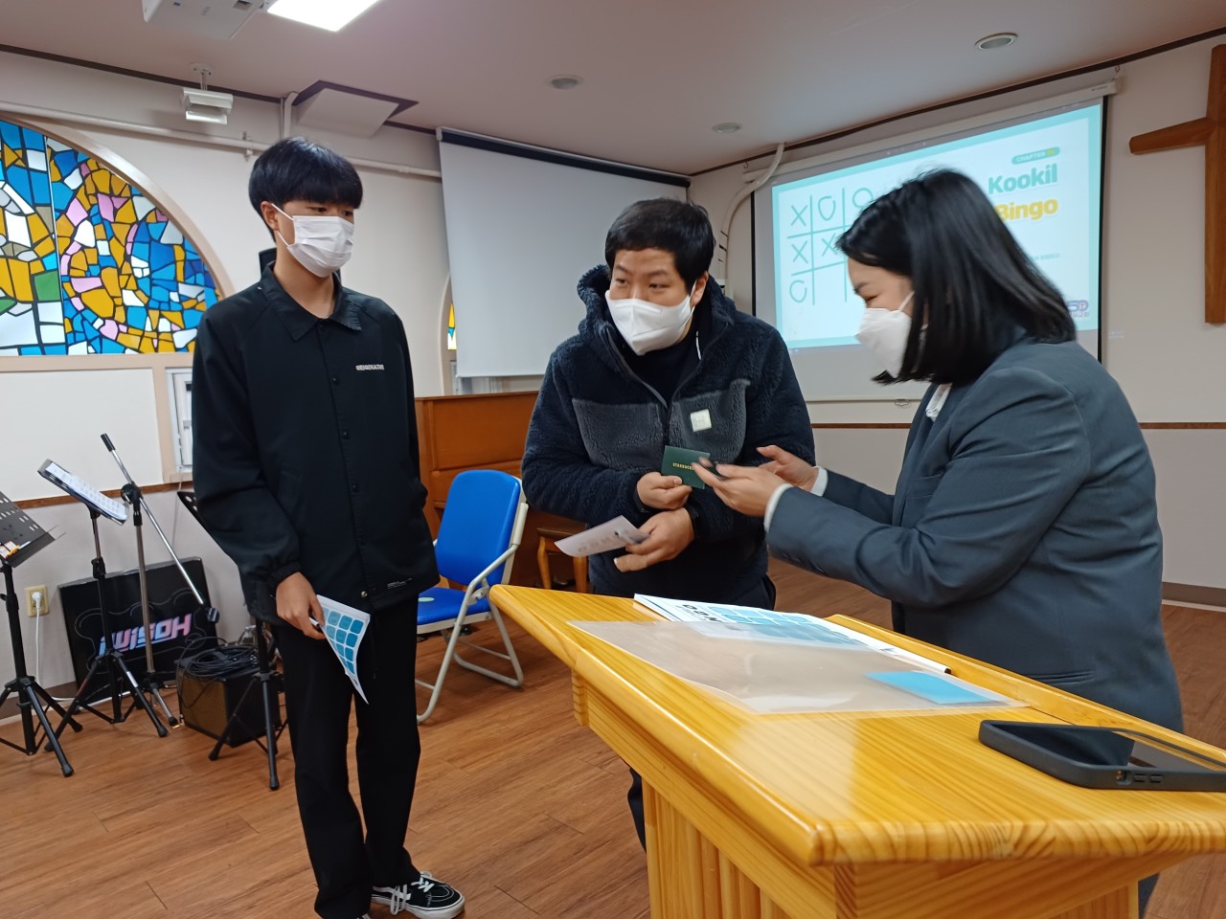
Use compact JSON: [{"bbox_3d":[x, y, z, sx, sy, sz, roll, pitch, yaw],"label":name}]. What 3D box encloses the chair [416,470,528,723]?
[{"bbox_3d":[-0.695,0.497,3.256,0.600,0.860,0.500,-8,8,-44],"label":"chair"}]

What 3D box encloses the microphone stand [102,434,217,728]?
[{"bbox_3d":[-1.810,0.445,3.205,0.620,1.080,0.480,-2,6,9],"label":"microphone stand"}]

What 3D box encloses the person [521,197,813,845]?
[{"bbox_3d":[0.126,0.260,1.675,0.600,1.570,0.470,-3,6,-4],"label":"person"}]

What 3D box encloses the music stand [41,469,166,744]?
[{"bbox_3d":[-1.872,0.505,2.986,0.390,1.005,0.488,-6,7,-31],"label":"music stand"}]

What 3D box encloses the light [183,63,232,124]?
[{"bbox_3d":[-1.637,-1.476,3.307,0.200,0.230,0.150,-8,8,-44],"label":"light"}]

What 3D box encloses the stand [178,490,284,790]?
[{"bbox_3d":[-1.153,0.542,2.724,0.468,0.917,0.390,1,7,30],"label":"stand"}]

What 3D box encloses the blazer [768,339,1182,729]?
[{"bbox_3d":[0.526,0.097,1.156,0.530,0.580,0.430,0,6,23],"label":"blazer"}]

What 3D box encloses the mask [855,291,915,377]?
[{"bbox_3d":[0.367,-0.167,1.090,0.085,0.110,0.130,-22,-1,21],"label":"mask"}]

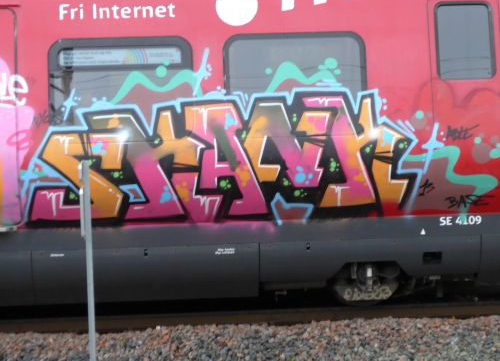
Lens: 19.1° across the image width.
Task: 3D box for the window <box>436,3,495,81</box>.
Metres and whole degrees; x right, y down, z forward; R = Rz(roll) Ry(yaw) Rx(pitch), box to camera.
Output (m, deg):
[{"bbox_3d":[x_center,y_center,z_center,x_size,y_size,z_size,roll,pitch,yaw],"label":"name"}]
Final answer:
[{"bbox_3d":[2.271,-1.476,15.688,0.617,0.836,0.060,-2,-7,-3],"label":"window"}]

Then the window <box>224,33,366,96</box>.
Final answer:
[{"bbox_3d":[0.484,-0.998,15.528,1.495,1.102,0.060,-2,-7,-3],"label":"window"}]

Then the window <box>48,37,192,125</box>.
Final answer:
[{"bbox_3d":[-1.329,-0.942,15.425,1.495,1.102,0.060,-2,-7,-3],"label":"window"}]

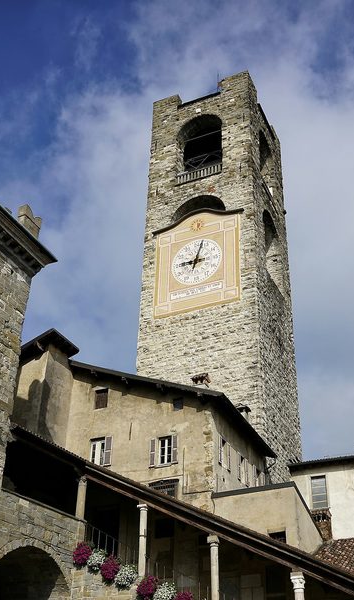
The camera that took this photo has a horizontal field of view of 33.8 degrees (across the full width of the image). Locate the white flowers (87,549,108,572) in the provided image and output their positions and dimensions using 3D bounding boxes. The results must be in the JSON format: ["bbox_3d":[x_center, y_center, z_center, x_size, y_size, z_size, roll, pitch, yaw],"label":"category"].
[{"bbox_3d":[-3.072,10.065,22.538,0.650,0.760,0.550,-15,-33,25],"label":"white flowers"}]

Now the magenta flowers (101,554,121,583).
[{"bbox_3d":[-2.482,10.173,22.100,0.660,0.880,0.560,-15,-33,25],"label":"magenta flowers"}]

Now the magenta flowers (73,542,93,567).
[{"bbox_3d":[-3.679,10.015,22.953,0.650,0.760,0.550,-15,-33,25],"label":"magenta flowers"}]

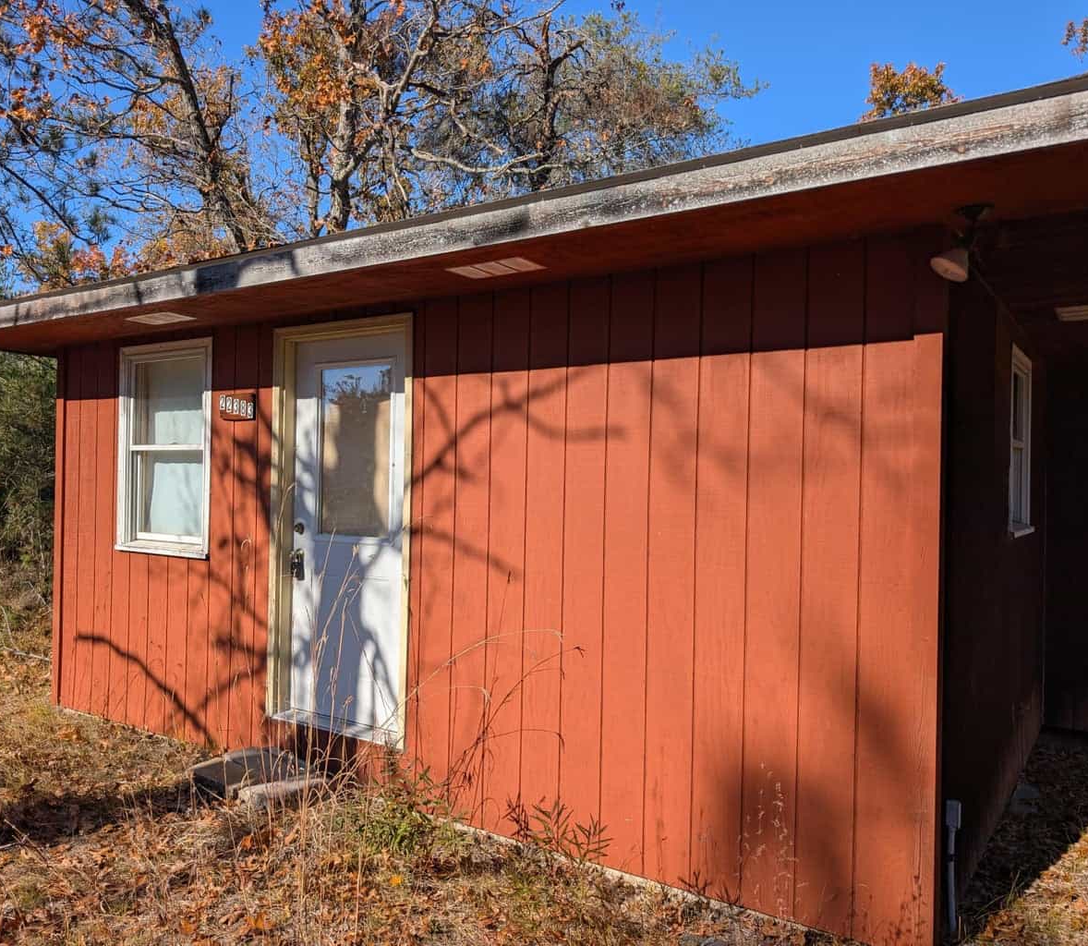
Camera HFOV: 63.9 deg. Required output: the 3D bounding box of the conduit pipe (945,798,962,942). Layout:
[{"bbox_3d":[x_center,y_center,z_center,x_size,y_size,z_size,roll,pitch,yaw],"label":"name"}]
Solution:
[{"bbox_3d":[1.394,1.339,2.970,0.047,0.460,0.055,1,0,34],"label":"conduit pipe"}]

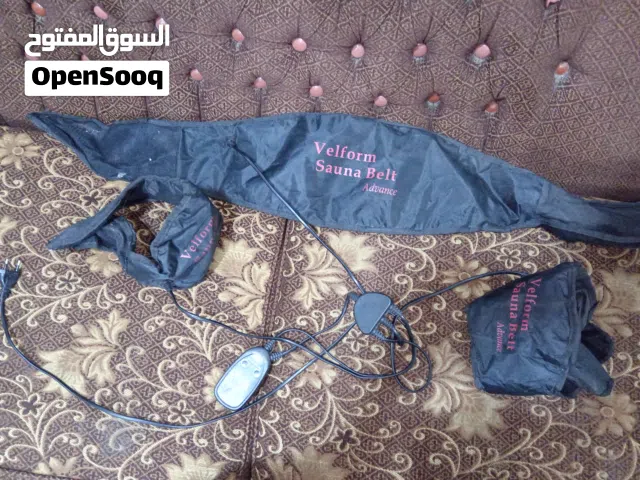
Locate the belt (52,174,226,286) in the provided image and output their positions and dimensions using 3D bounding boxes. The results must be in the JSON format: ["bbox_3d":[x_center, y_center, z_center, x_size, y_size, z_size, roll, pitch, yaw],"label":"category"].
[{"bbox_3d":[-0.291,-0.023,0.806,0.233,0.110,0.159,21,72,6],"label":"belt"}]

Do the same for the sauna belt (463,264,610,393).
[{"bbox_3d":[0.347,0.140,0.772,0.224,0.085,0.193,4,71,1],"label":"sauna belt"}]

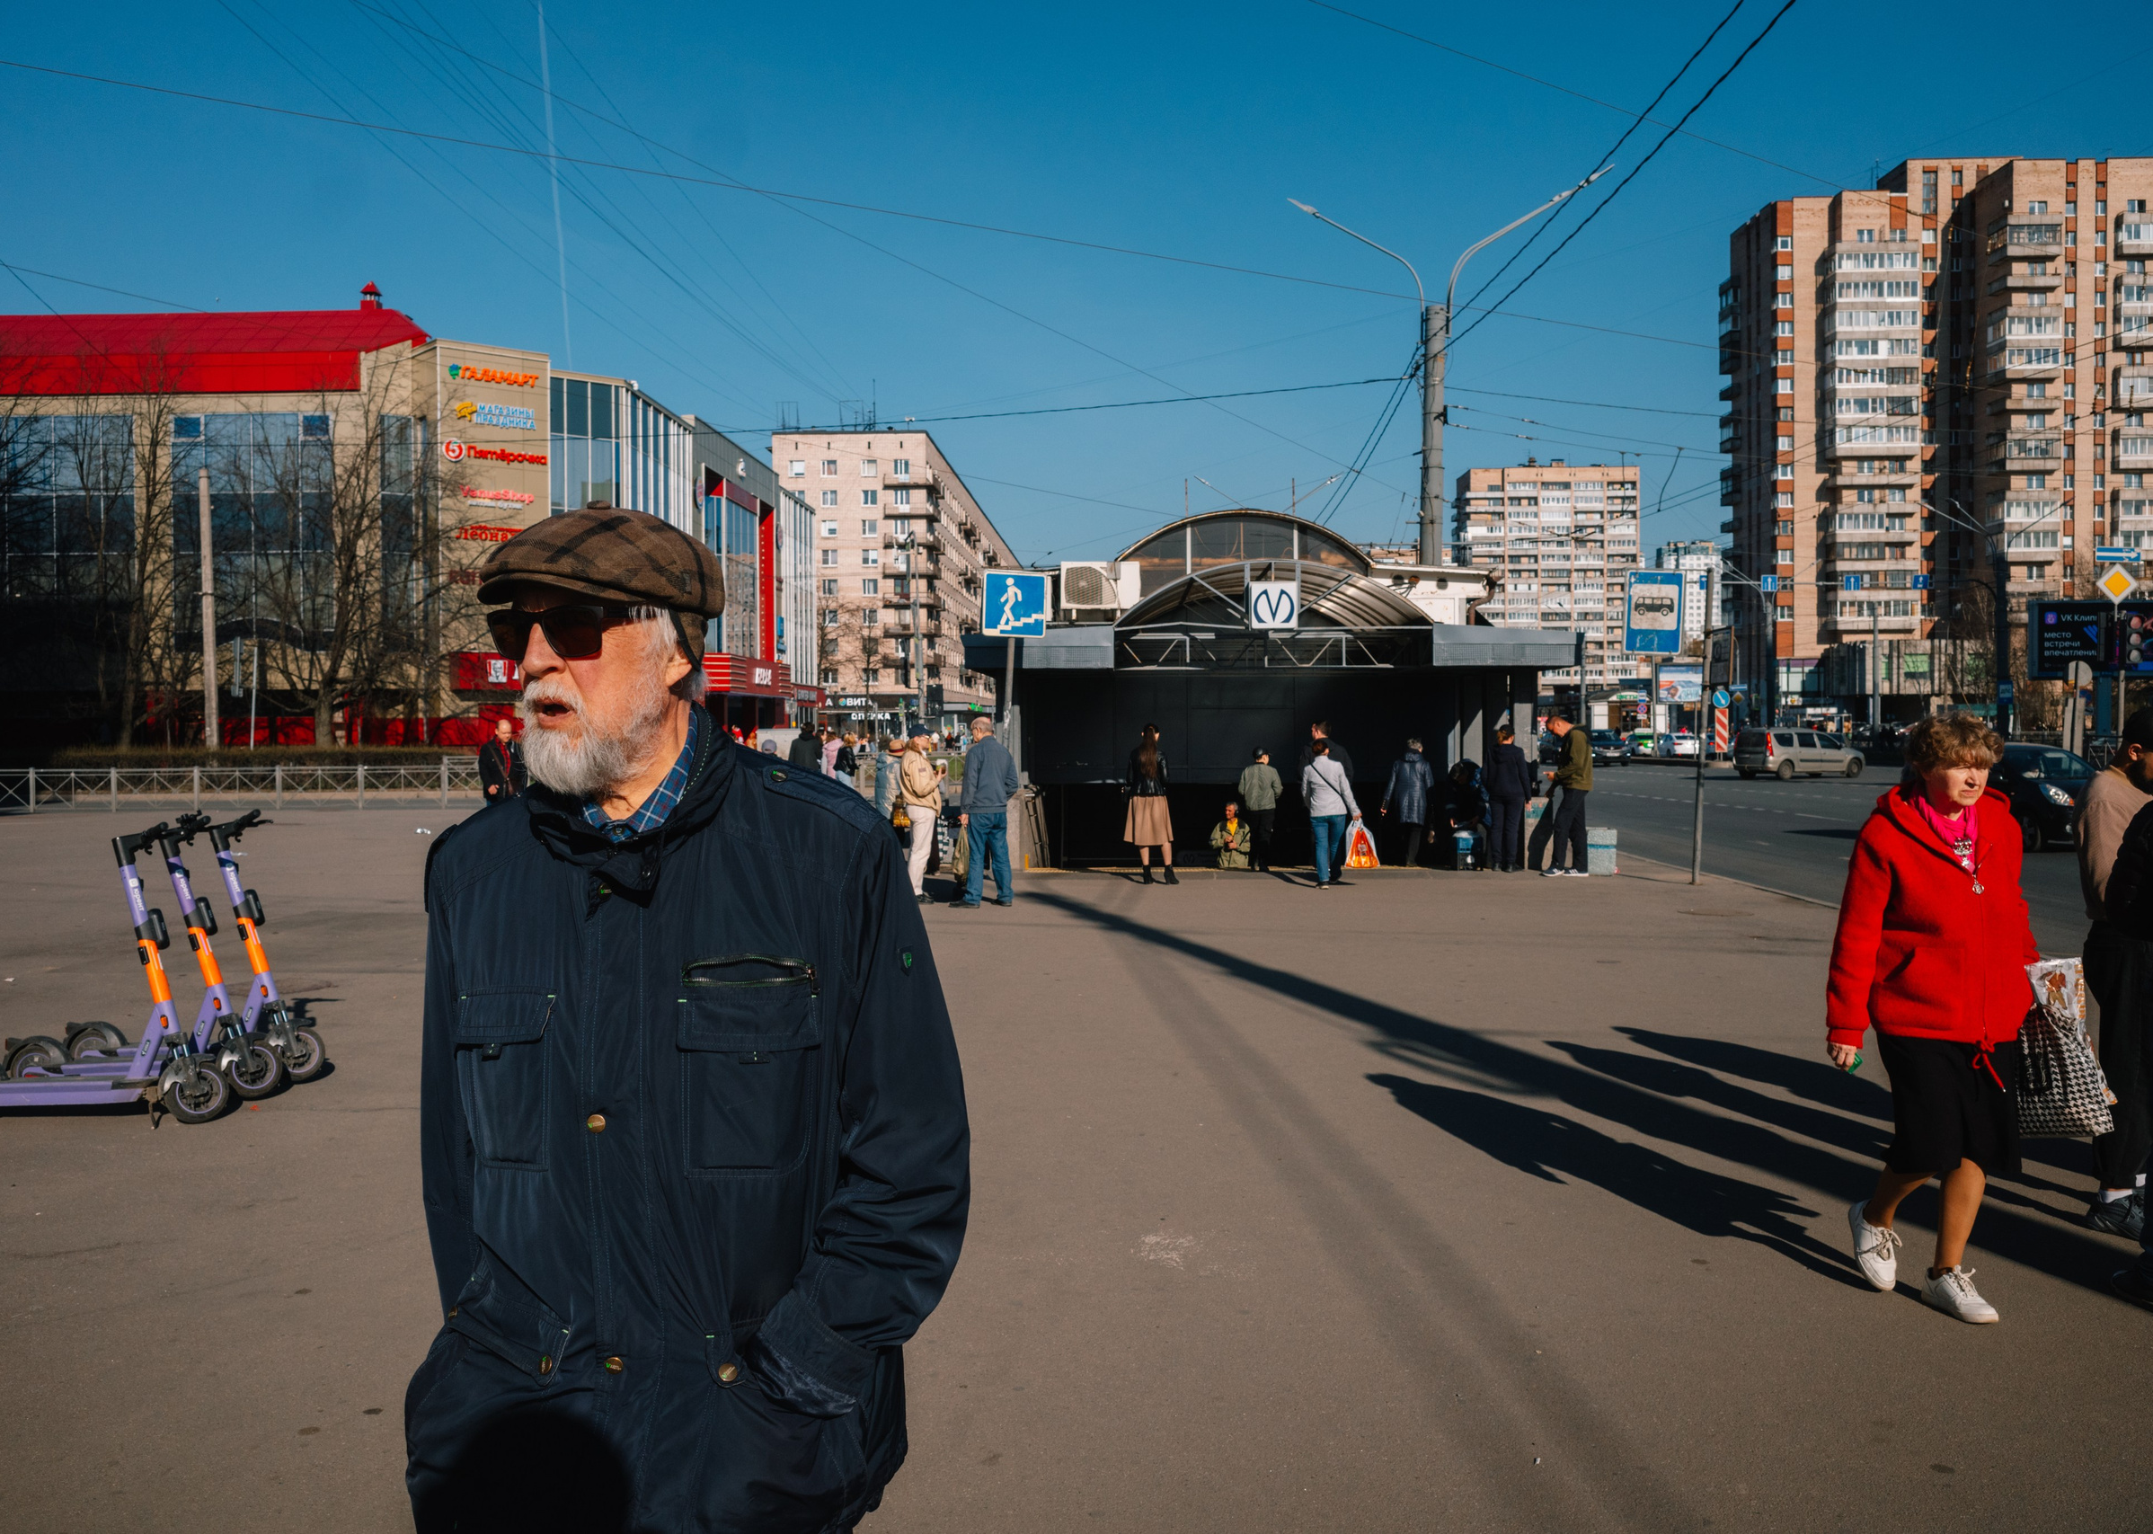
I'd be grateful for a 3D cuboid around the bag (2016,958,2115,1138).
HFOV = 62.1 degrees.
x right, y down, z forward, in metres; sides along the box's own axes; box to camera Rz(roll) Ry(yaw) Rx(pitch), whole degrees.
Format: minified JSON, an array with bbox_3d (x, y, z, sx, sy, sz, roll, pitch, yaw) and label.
[{"bbox_3d":[2.815,0.801,5.100,0.310,0.500,0.160,0,1,15],"label":"bag"}]

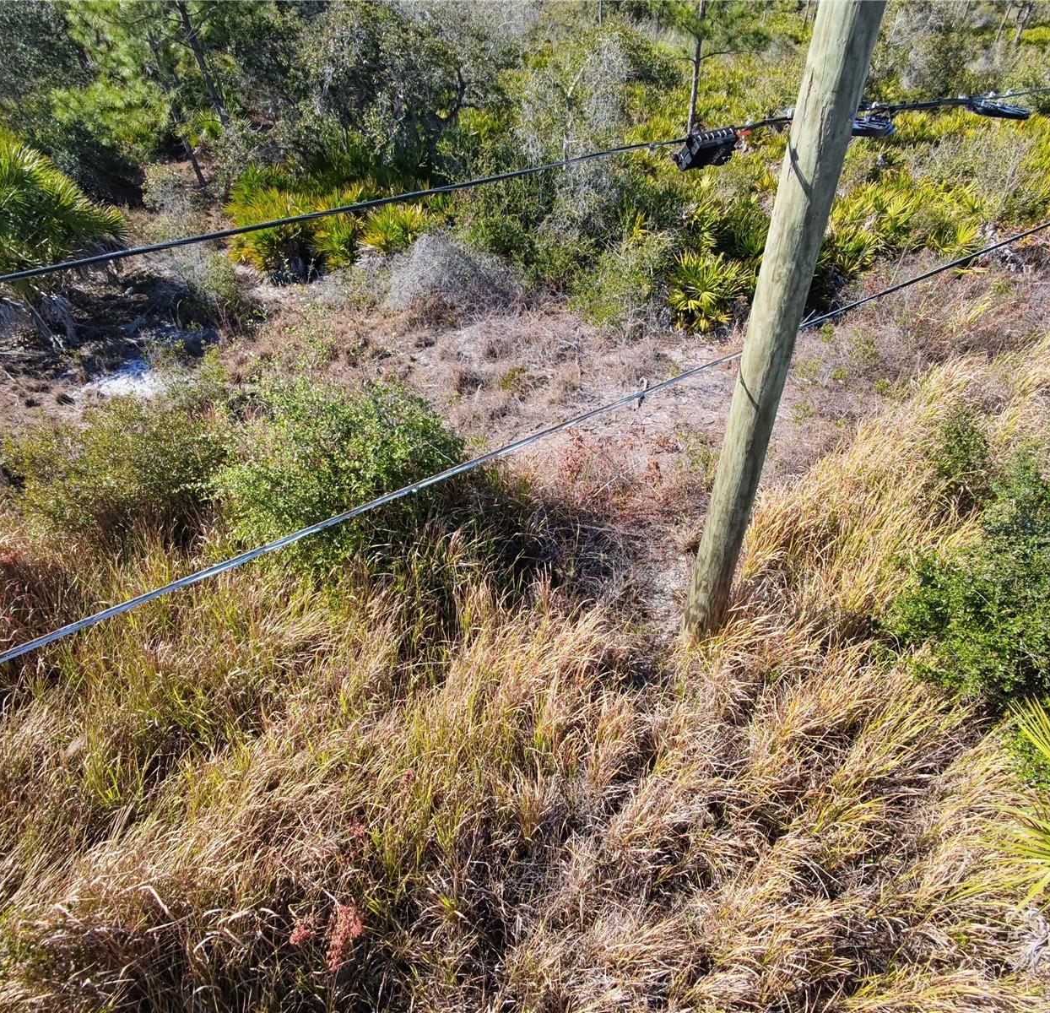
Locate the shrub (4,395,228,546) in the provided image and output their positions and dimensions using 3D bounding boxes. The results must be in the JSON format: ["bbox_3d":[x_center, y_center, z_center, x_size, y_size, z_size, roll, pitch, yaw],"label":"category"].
[{"bbox_3d":[-3.950,-0.320,6.120,1.900,1.350,1.750,-1,39,0],"label":"shrub"}]

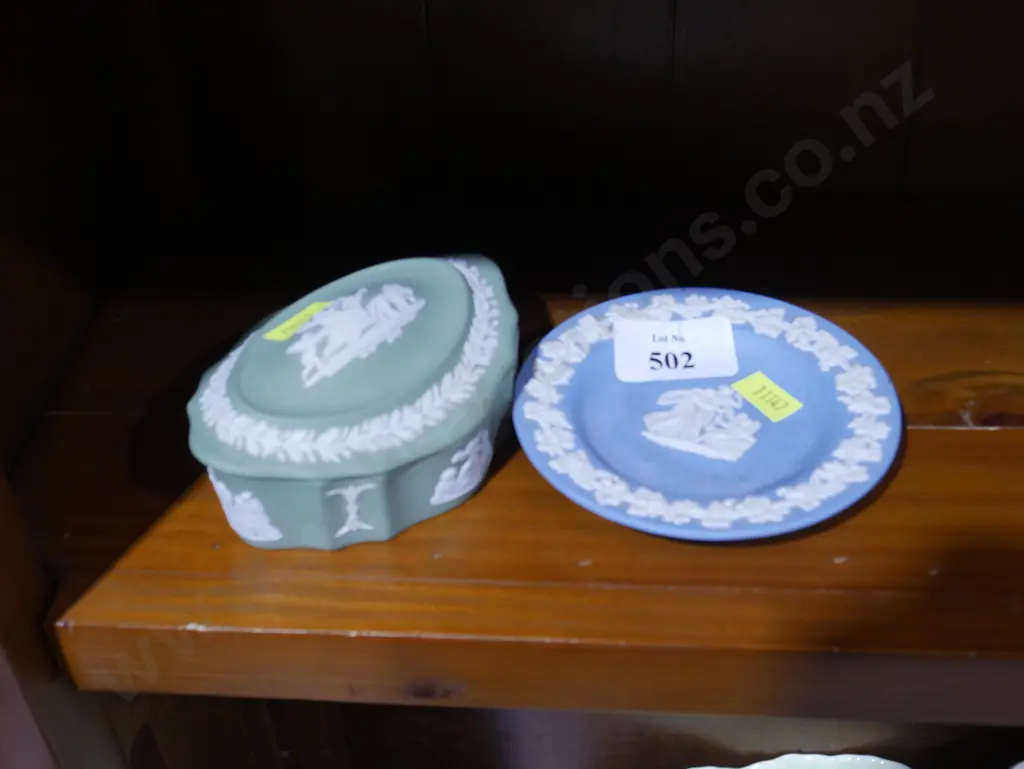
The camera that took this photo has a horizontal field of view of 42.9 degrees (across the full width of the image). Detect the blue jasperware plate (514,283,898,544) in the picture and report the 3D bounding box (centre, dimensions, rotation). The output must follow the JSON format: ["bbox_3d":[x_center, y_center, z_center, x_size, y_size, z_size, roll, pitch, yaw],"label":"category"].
[{"bbox_3d":[0.058,0.010,0.394,0.115,0.013,0.115,-2,40,2],"label":"blue jasperware plate"}]

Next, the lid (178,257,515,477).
[{"bbox_3d":[-0.043,-0.013,0.384,0.087,0.017,0.114,22,46,27],"label":"lid"}]

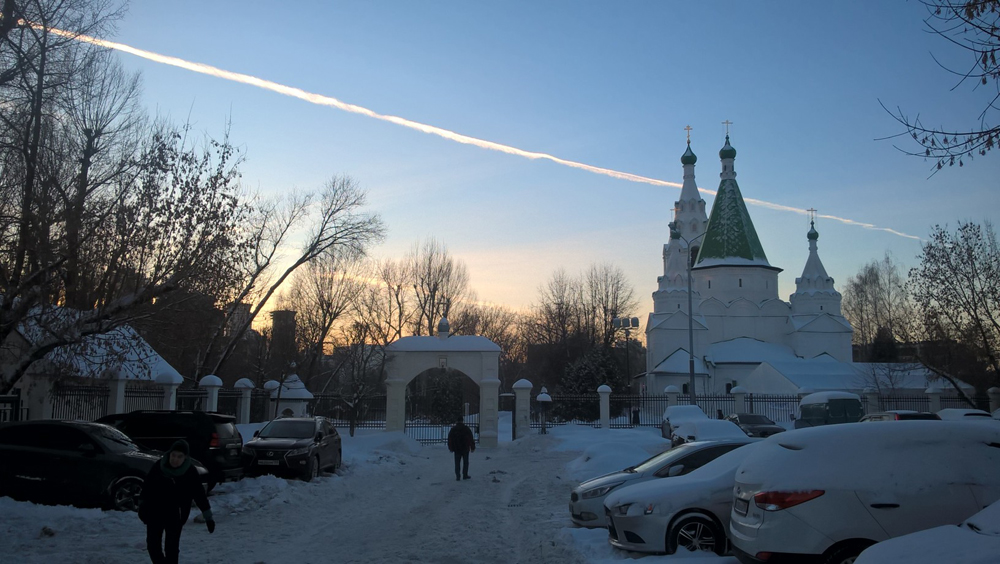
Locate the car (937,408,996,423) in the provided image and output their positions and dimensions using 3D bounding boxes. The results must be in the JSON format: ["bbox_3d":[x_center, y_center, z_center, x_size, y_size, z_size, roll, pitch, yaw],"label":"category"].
[{"bbox_3d":[22.200,7.068,39.000,1.780,1.620,4.400,0,-9,0],"label":"car"}]

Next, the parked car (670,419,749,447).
[{"bbox_3d":[5.880,4.574,21.670,1.750,1.500,4.400,0,-8,0],"label":"parked car"}]

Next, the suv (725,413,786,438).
[{"bbox_3d":[10.340,6.243,33.092,1.740,1.450,4.500,1,-9,-3],"label":"suv"}]

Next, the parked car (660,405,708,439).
[{"bbox_3d":[7.250,5.551,30.069,1.800,1.750,4.500,1,-9,-3],"label":"parked car"}]

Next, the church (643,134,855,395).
[{"bbox_3d":[25.800,-0.629,91.012,22.000,31.500,24.000,0,-8,0],"label":"church"}]

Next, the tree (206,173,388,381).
[{"bbox_3d":[-10.297,1.191,39.500,9.000,12.900,7.000,0,-9,0],"label":"tree"}]

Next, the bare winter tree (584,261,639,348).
[{"bbox_3d":[12.400,6.264,88.003,6.400,17.000,6.400,0,-8,0],"label":"bare winter tree"}]

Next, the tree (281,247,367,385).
[{"bbox_3d":[-13.800,4.550,61.982,6.600,13.000,6.400,0,-8,0],"label":"tree"}]

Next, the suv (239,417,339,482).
[{"bbox_3d":[-5.687,4.489,21.960,1.885,1.700,4.770,0,-9,2],"label":"suv"}]

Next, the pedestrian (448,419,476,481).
[{"bbox_3d":[-1.013,4.541,21.728,0.700,1.710,0.500,0,-9,0],"label":"pedestrian"}]

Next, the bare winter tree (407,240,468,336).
[{"bbox_3d":[-6.100,4.695,78.125,6.200,17.300,6.200,0,-8,0],"label":"bare winter tree"}]

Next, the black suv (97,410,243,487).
[{"bbox_3d":[-8.450,3.809,17.638,4.750,1.870,1.900,0,-8,1],"label":"black suv"}]

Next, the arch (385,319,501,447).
[{"bbox_3d":[-2.895,5.276,41.376,5.870,6.460,1.400,0,-9,0],"label":"arch"}]

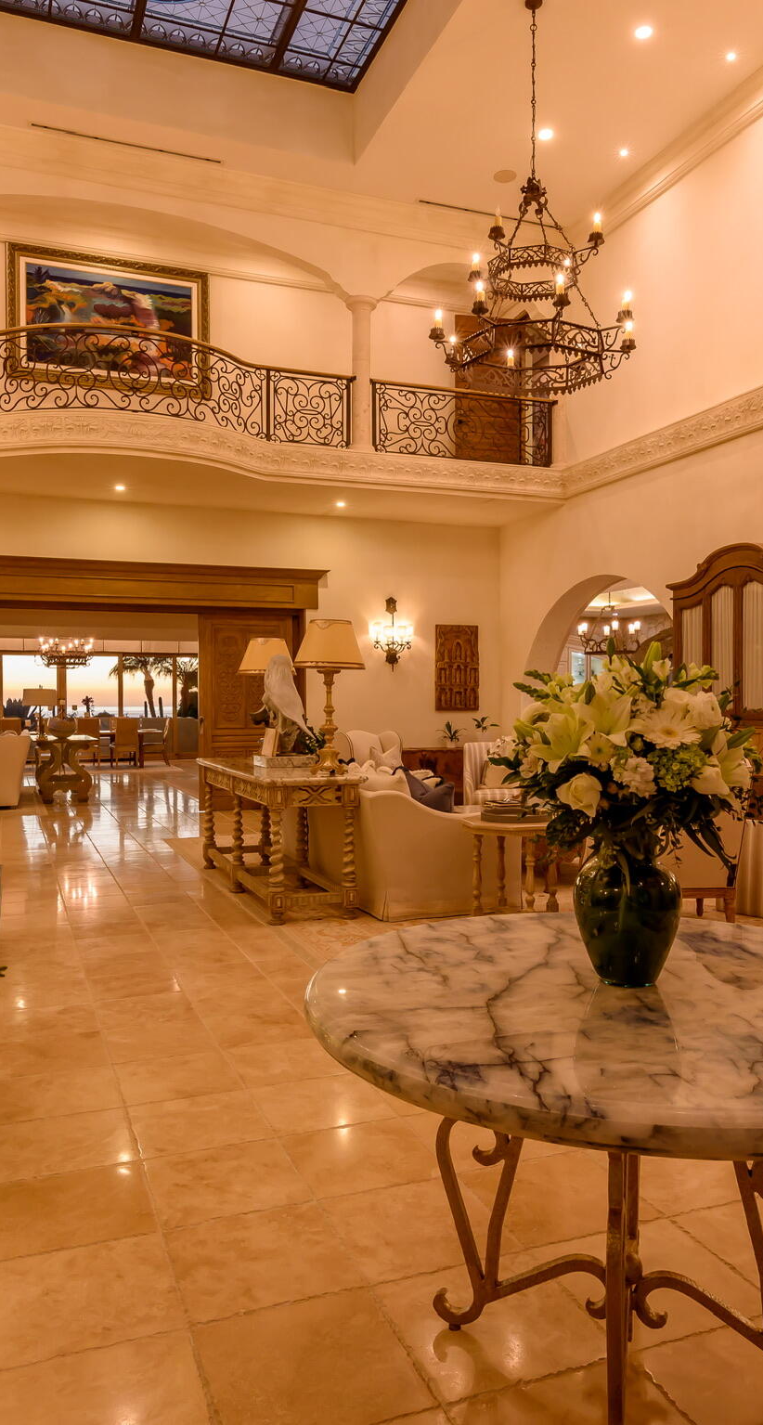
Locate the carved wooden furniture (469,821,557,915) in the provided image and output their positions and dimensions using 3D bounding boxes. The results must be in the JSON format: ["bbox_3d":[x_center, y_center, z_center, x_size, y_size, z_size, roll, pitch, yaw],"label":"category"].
[{"bbox_3d":[0.836,0.942,5.504,0.630,0.582,0.630,0,1,-21],"label":"carved wooden furniture"}]

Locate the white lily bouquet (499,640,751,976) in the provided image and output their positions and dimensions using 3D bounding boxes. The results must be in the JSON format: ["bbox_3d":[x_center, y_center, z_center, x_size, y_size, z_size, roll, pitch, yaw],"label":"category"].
[{"bbox_3d":[0.480,0.197,1.747,0.493,0.666,0.474,0,0,-19],"label":"white lily bouquet"}]

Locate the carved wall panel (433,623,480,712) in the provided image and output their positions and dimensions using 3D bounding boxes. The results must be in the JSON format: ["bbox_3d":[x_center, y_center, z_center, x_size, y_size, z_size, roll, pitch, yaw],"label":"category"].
[{"bbox_3d":[0.994,-0.592,11.789,0.616,1.140,0.070,0,1,-18],"label":"carved wall panel"}]

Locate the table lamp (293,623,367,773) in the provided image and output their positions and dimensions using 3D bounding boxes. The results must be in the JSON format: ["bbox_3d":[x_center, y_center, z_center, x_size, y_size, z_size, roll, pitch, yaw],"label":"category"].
[{"bbox_3d":[-0.339,-0.091,5.850,0.467,1.011,0.467,0,0,0],"label":"table lamp"}]

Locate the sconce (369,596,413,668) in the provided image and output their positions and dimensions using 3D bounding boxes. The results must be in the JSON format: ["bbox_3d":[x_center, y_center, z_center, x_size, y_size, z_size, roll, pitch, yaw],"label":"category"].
[{"bbox_3d":[0.117,-1.024,11.379,0.532,0.916,0.300,0,1,-18],"label":"sconce"}]

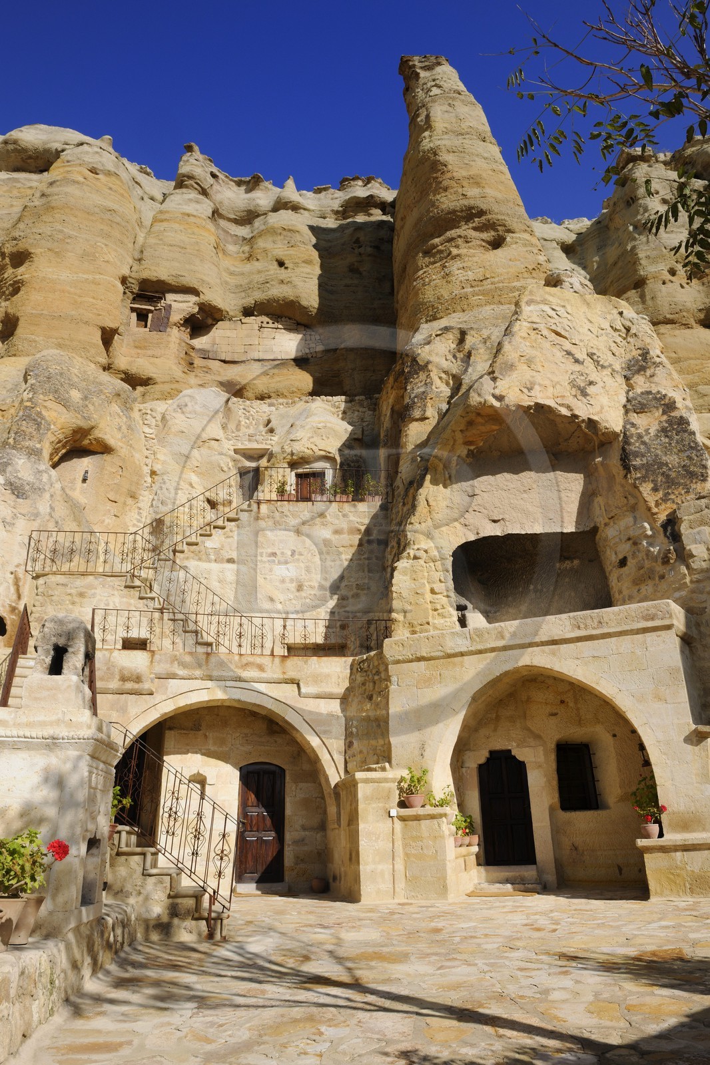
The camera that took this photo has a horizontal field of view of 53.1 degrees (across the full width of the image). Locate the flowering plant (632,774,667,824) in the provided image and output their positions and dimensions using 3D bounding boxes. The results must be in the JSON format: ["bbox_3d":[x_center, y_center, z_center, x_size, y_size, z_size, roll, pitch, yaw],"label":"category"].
[{"bbox_3d":[4.468,4.034,10.788,0.500,0.660,0.480,-9,-26,18],"label":"flowering plant"}]

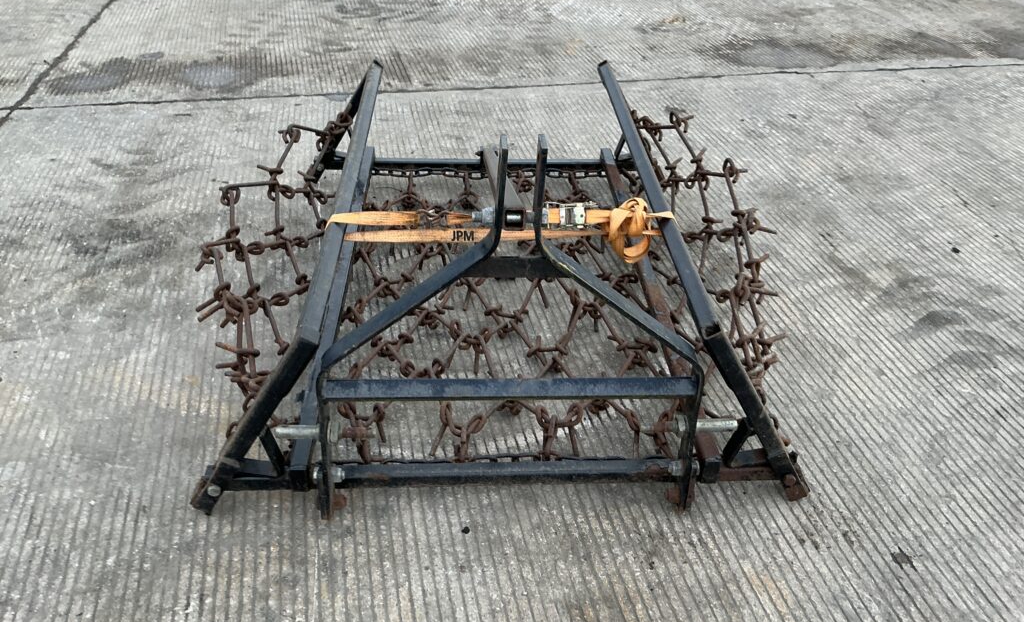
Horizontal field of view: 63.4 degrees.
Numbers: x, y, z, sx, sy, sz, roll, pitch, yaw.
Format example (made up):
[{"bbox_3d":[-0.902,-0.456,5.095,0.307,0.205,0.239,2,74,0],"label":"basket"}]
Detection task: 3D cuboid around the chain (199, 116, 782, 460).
[{"bbox_3d":[-0.040,-0.167,2.168,1.534,0.348,1.422,0,35,-3],"label":"chain"}]

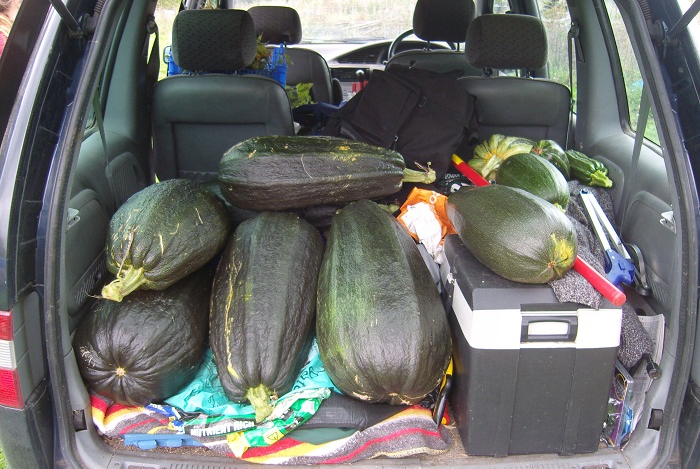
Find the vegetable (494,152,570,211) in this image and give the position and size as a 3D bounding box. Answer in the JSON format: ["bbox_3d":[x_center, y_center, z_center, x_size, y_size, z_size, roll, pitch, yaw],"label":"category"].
[{"bbox_3d":[0.478,-0.137,1.812,0.145,0.145,0.260,-9,30,-24],"label":"vegetable"}]

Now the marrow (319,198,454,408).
[{"bbox_3d":[0.064,0.147,1.747,0.310,0.310,0.690,-2,31,-7],"label":"marrow"}]

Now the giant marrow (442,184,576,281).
[{"bbox_3d":[0.323,-0.011,1.405,0.175,0.175,0.330,-12,29,-29],"label":"giant marrow"}]

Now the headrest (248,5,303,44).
[{"bbox_3d":[-0.339,-0.909,2.991,0.265,0.170,0.120,1,21,1],"label":"headrest"}]

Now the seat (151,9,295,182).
[{"bbox_3d":[-0.392,-0.308,2.565,0.445,1.020,0.640,1,21,1],"label":"seat"}]

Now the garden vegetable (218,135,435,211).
[{"bbox_3d":[-0.068,-0.204,2.059,0.630,0.210,0.220,-4,21,-9],"label":"garden vegetable"}]

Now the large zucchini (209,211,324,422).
[{"bbox_3d":[-0.212,0.155,1.756,0.280,0.280,0.720,-1,31,-2],"label":"large zucchini"}]

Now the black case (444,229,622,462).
[{"bbox_3d":[0.388,0.230,1.599,0.300,0.394,0.380,-1,19,-3],"label":"black case"}]

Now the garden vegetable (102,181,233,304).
[{"bbox_3d":[-0.441,0.012,1.662,0.260,0.260,0.480,1,25,4],"label":"garden vegetable"}]

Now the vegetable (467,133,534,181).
[{"bbox_3d":[0.433,-0.214,1.965,0.200,0.140,0.155,-15,24,-38],"label":"vegetable"}]

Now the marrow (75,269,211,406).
[{"bbox_3d":[-0.513,0.252,1.732,0.290,0.280,0.460,1,19,3],"label":"marrow"}]

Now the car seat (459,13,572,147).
[{"bbox_3d":[0.465,-0.303,2.566,0.445,1.020,0.640,1,21,1],"label":"car seat"}]

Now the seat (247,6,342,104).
[{"bbox_3d":[-0.345,-0.576,3.447,0.560,1.080,0.700,0,19,0],"label":"seat"}]

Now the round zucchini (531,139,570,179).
[{"bbox_3d":[0.565,-0.206,1.936,0.150,0.120,0.120,-15,24,-38],"label":"round zucchini"}]

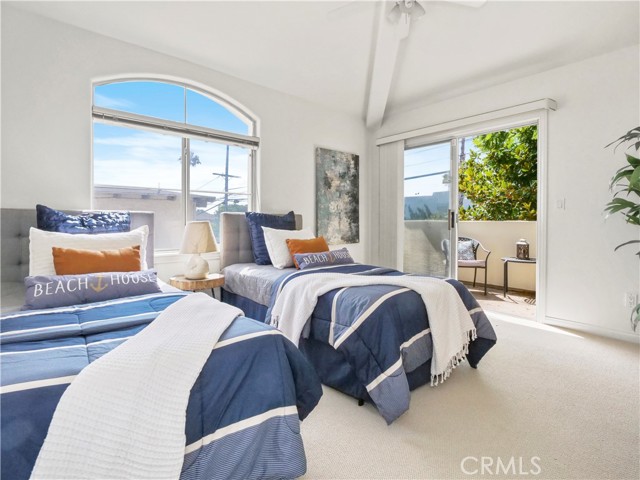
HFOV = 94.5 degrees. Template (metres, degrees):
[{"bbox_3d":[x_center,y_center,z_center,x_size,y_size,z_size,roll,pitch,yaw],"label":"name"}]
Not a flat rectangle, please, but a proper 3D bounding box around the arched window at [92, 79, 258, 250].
[{"bbox_3d":[-1.310,-0.730,2.965,1.500,1.660,0.100,-2,3,-40],"label":"arched window"}]

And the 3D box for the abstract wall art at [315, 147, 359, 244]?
[{"bbox_3d":[0.277,-0.593,4.225,0.800,1.300,0.040,-2,3,-40],"label":"abstract wall art"}]

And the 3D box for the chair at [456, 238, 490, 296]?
[{"bbox_3d":[2.230,0.350,4.580,0.640,0.830,0.640,1,2,22],"label":"chair"}]

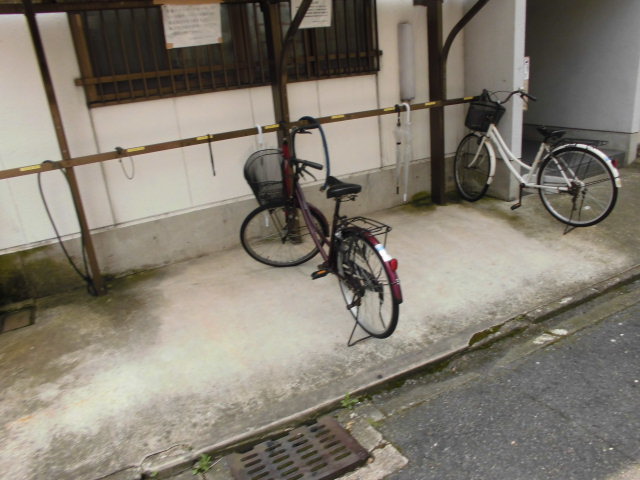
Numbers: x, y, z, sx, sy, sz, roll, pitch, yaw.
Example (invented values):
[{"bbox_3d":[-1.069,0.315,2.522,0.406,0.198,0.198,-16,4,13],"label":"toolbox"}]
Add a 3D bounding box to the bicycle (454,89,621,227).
[{"bbox_3d":[1.769,-0.734,4.292,0.560,1.070,1.790,-18,23,-27],"label":"bicycle"}]

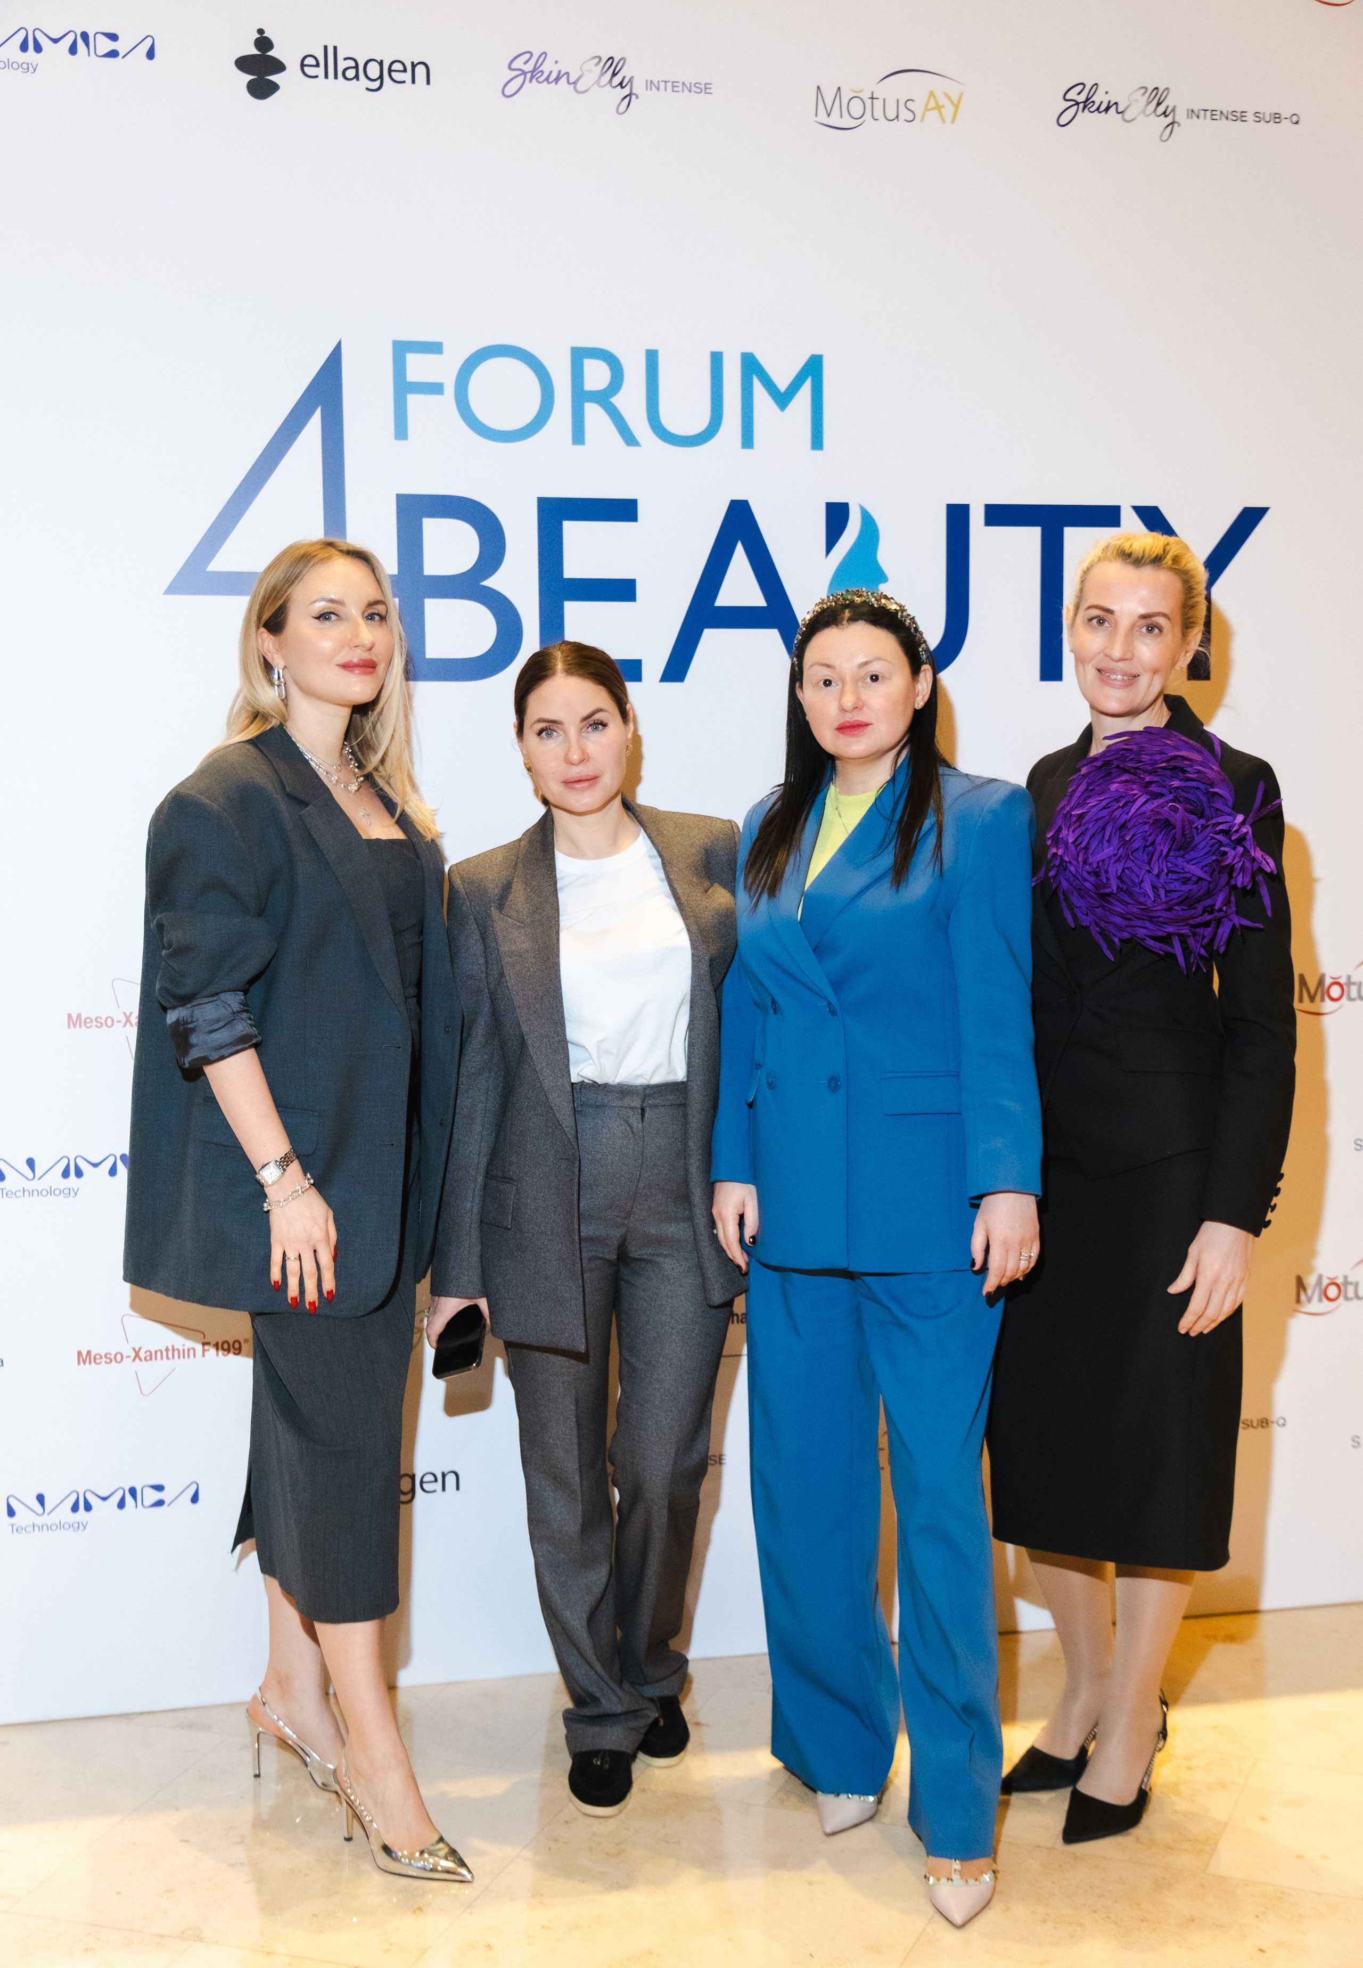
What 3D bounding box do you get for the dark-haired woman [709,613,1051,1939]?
[{"bbox_3d":[0.259,0.340,3.119,0.470,1.710,0.420,1,5,22],"label":"dark-haired woman"}]

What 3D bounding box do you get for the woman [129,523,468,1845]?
[{"bbox_3d":[-0.517,0.297,3.255,0.510,1.790,0.480,-5,6,-40],"label":"woman"}]

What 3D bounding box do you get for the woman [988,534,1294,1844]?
[{"bbox_3d":[0.643,0.277,3.275,0.470,1.800,0.380,3,6,36],"label":"woman"}]

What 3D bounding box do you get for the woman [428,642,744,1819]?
[{"bbox_3d":[-0.131,0.344,3.370,0.500,1.670,0.380,-2,5,-10],"label":"woman"}]

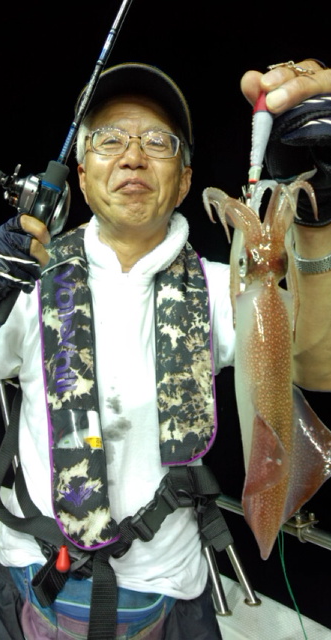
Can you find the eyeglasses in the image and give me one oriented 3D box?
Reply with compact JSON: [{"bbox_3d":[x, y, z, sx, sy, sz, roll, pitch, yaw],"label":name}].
[{"bbox_3d":[-0.048,-0.252,0.757,0.140,0.043,0.140,4,-4,-3],"label":"eyeglasses"}]

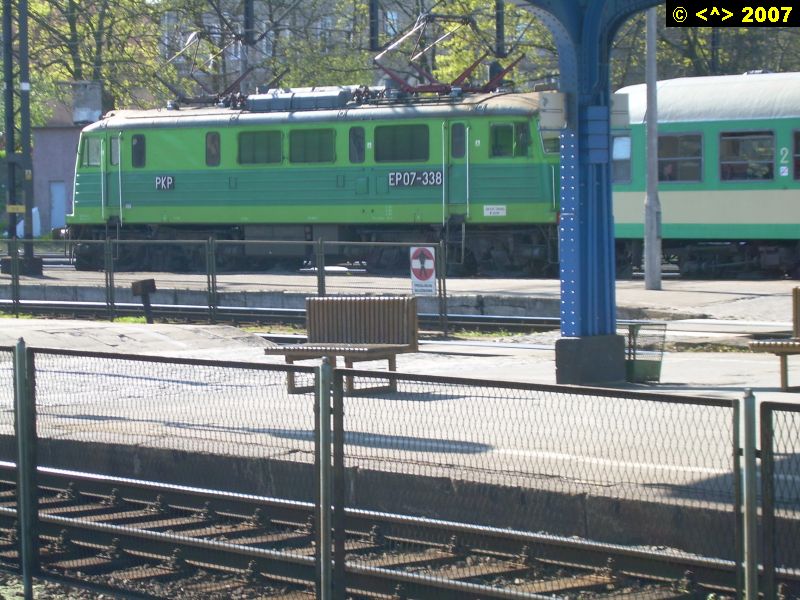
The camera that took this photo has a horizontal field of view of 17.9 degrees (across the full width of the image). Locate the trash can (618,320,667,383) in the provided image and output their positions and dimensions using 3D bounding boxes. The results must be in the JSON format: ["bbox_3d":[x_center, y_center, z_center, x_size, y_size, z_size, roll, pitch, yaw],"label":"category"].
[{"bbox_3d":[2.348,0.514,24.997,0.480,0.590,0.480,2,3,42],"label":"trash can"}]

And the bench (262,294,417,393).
[{"bbox_3d":[-0.573,0.440,24.154,1.400,0.880,0.620,1,3,40],"label":"bench"}]

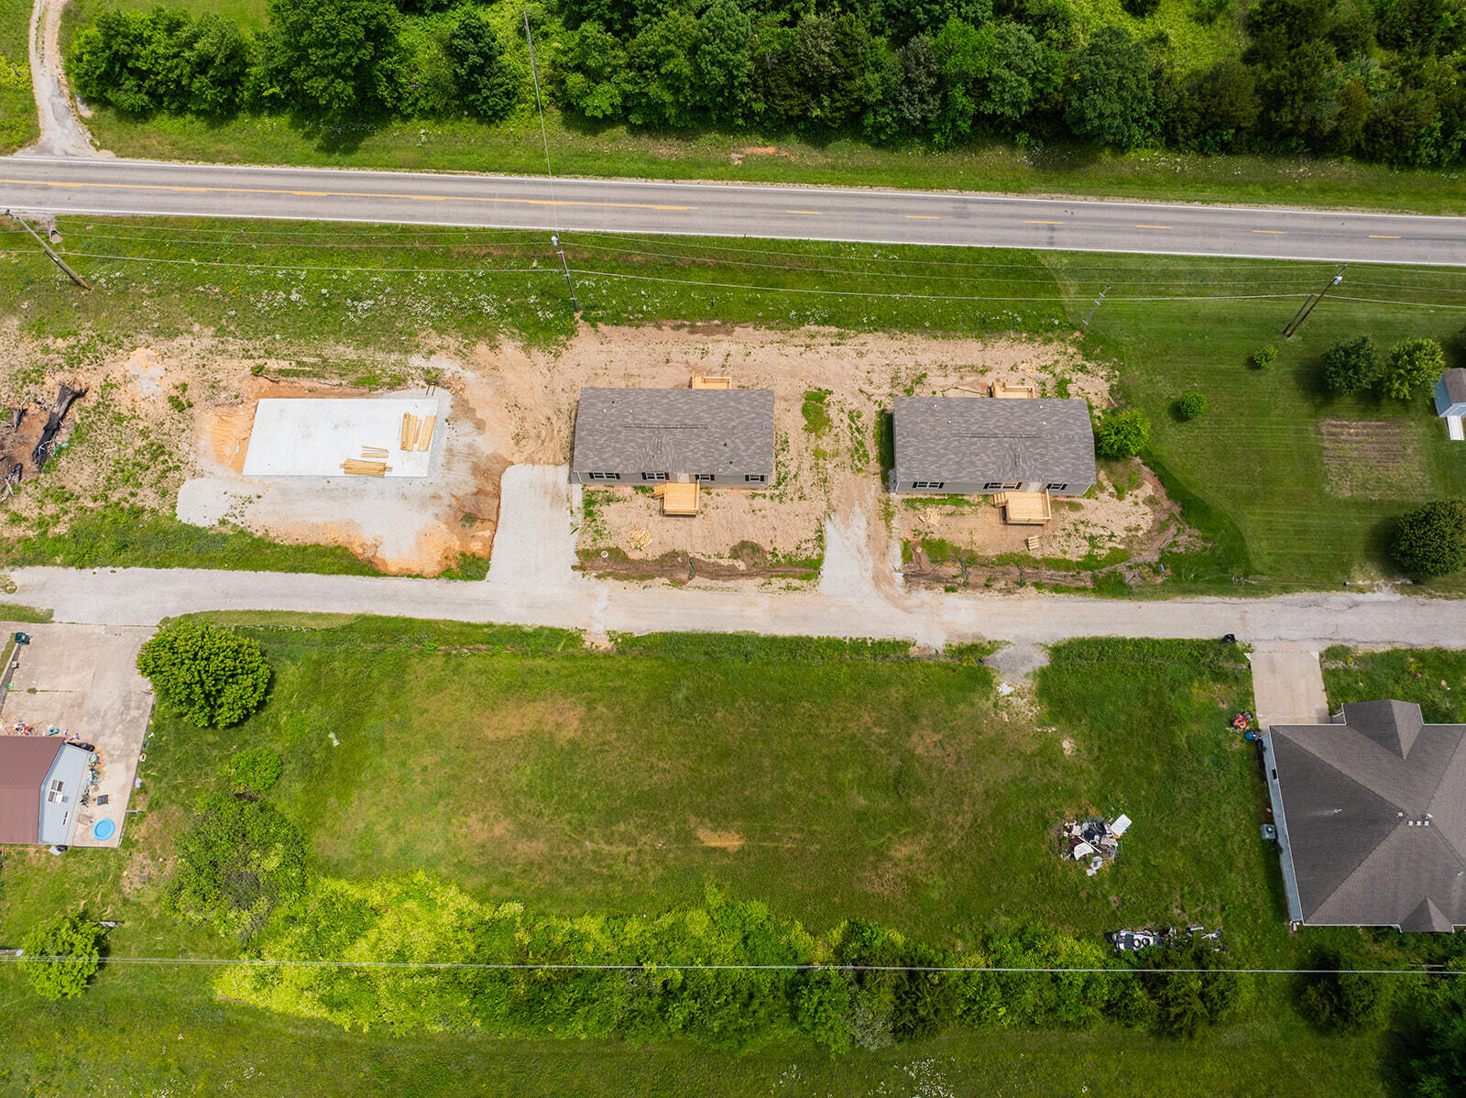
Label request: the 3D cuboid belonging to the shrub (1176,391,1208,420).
[{"bbox_3d":[43.027,-13.389,95.083,2.436,2.300,2.669,1,68,1],"label":"shrub"}]

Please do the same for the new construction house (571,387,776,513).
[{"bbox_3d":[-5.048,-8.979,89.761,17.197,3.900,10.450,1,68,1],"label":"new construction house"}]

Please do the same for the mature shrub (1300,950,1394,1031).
[{"bbox_3d":[46.133,33.158,76.458,6.300,4.800,5.700,0,69,1],"label":"mature shrub"}]

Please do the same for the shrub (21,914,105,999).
[{"bbox_3d":[-52.099,31.687,79.143,6.000,4.500,6.100,0,69,1],"label":"shrub"}]

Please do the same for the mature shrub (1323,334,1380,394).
[{"bbox_3d":[58.316,-17.396,95.979,4.700,4.800,5.200,1,68,1],"label":"mature shrub"}]

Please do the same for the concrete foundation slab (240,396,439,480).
[{"bbox_3d":[-37.524,-10.675,97.691,17.600,0.250,8.300,1,69,1],"label":"concrete foundation slab"}]

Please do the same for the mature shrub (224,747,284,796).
[{"bbox_3d":[-36.954,17.216,78.635,4.200,2.500,3.700,1,68,1],"label":"mature shrub"}]

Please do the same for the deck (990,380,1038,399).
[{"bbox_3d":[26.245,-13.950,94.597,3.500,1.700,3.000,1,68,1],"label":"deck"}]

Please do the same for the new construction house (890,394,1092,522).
[{"bbox_3d":[23.838,-8.788,93.558,18.000,4.200,10.500,1,69,1],"label":"new construction house"}]

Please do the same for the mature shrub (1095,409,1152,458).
[{"bbox_3d":[35.429,-10.553,92.594,4.999,3.600,4.816,1,68,1],"label":"mature shrub"}]

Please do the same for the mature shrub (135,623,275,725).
[{"bbox_3d":[-44.791,10.589,86.102,10.800,6.400,9.100,0,69,1],"label":"mature shrub"}]

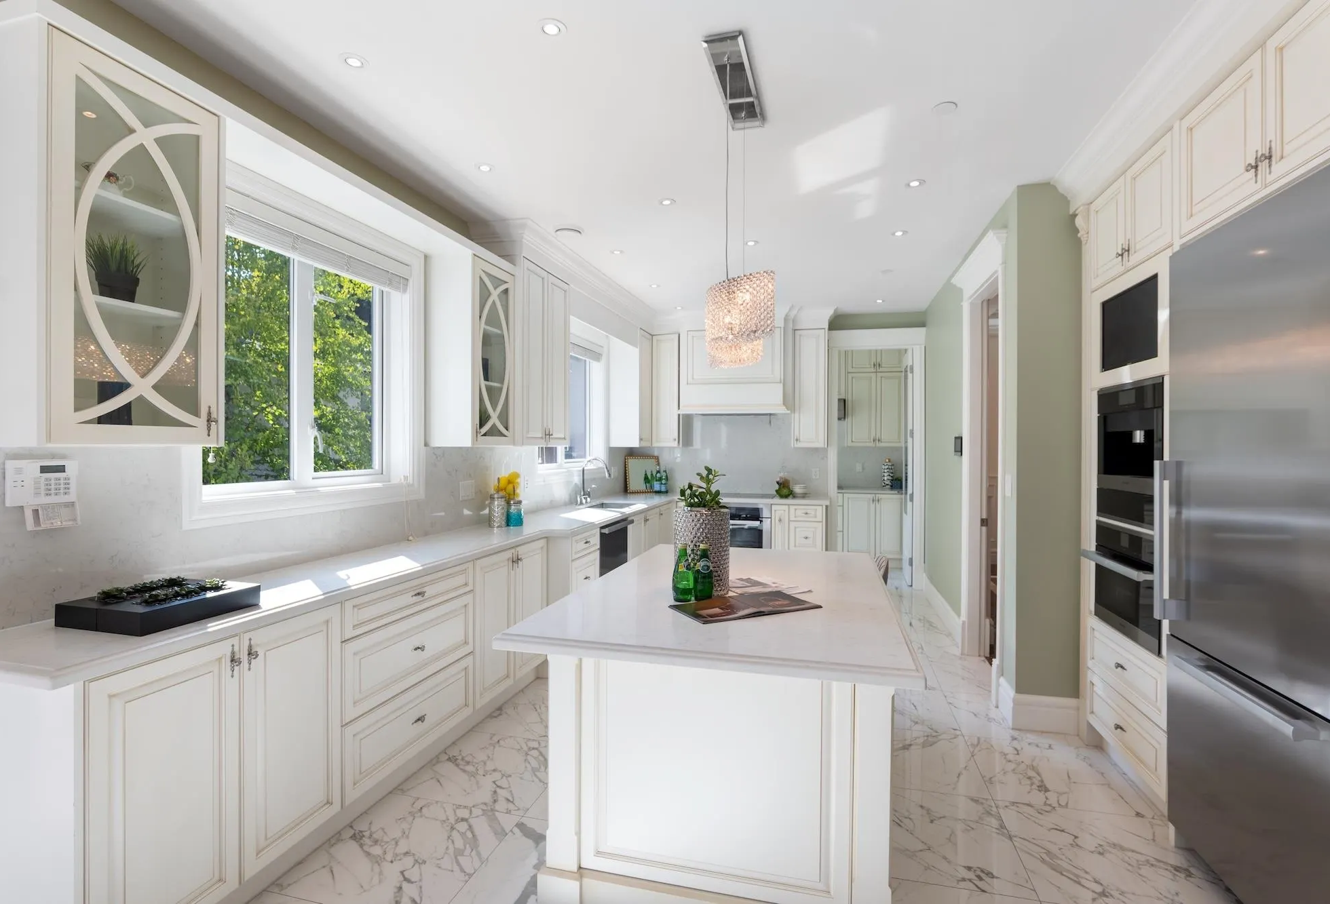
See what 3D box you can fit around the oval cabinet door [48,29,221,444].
[{"bbox_3d":[-1.443,-0.524,1.660,0.030,1.005,0.425,0,0,15],"label":"oval cabinet door"}]

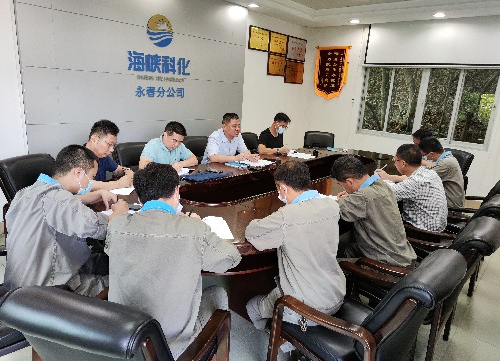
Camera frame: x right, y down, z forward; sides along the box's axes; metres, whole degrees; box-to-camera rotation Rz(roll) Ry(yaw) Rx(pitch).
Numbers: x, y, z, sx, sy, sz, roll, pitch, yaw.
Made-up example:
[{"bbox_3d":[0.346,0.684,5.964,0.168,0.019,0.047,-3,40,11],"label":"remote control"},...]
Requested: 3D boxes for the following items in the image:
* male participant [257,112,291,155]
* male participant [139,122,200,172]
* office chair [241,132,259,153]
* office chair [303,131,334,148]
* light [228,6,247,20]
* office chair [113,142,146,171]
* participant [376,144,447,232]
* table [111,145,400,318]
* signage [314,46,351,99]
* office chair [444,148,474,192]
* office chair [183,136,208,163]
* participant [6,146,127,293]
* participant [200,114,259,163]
[{"bbox_3d":[0.276,-0.218,4.259,0.720,1.200,0.580,12,17,31],"label":"male participant"},{"bbox_3d":[-0.736,0.076,3.133,0.550,1.200,0.800,-11,20,-43],"label":"male participant"},{"bbox_3d":[-0.008,-0.068,4.316,0.620,0.970,0.570,16,19,40],"label":"office chair"},{"bbox_3d":[0.913,-0.276,5.198,0.600,0.910,0.620,11,16,26],"label":"office chair"},{"bbox_3d":[-0.169,-2.273,4.689,0.080,0.180,0.260,15,19,39],"label":"light"},{"bbox_3d":[-0.857,0.154,3.260,0.620,0.970,0.570,16,19,40],"label":"office chair"},{"bbox_3d":[1.235,0.272,2.882,0.800,1.190,0.550,14,18,36],"label":"participant"},{"bbox_3d":[0.432,0.281,3.277,1.640,0.750,3.780,15,19,39],"label":"table"},{"bbox_3d":[1.228,-1.655,5.330,0.560,0.780,0.030,16,19,40],"label":"signage"},{"bbox_3d":[2.202,0.144,4.039,0.620,0.970,0.570,-6,17,-33],"label":"office chair"},{"bbox_3d":[-0.474,0.026,3.844,0.620,0.970,0.570,16,19,40],"label":"office chair"},{"bbox_3d":[-0.931,0.372,1.867,0.750,1.130,0.600,-11,21,-44],"label":"participant"},{"bbox_3d":[-0.238,-0.105,3.710,0.720,1.200,0.600,14,18,34],"label":"participant"}]

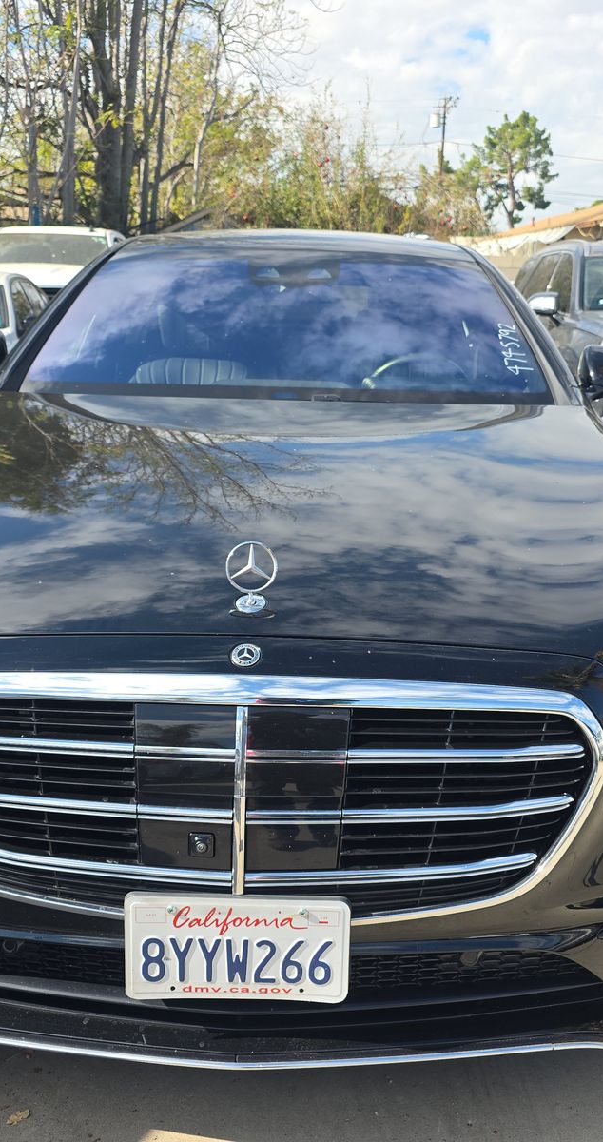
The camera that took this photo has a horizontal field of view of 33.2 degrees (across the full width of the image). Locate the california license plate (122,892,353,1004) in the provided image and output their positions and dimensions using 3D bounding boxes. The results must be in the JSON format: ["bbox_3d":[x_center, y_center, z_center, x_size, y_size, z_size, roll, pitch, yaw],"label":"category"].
[{"bbox_3d":[-0.089,0.519,1.391,0.306,0.156,0.018,1,9,1],"label":"california license plate"}]

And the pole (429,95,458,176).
[{"bbox_3d":[7.602,-19.616,55.925,1.900,12.000,0.900,12,19,36],"label":"pole"}]

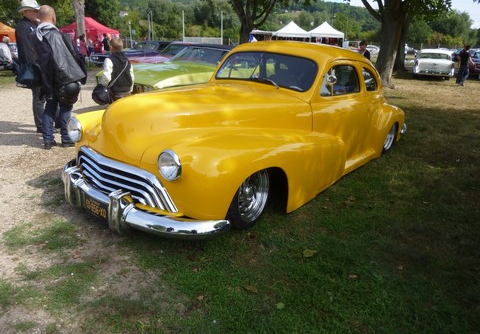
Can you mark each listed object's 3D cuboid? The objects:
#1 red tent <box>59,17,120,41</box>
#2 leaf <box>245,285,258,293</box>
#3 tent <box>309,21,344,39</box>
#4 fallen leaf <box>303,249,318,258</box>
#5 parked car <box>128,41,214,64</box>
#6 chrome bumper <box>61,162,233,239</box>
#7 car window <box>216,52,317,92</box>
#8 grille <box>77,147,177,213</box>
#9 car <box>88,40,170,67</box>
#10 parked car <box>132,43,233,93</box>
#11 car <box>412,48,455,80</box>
[{"bbox_3d":[-11.462,-9.827,26.503,3.400,3.300,3.000,12,22,28],"label":"red tent"},{"bbox_3d":[0.067,0.718,2.033,0.085,0.020,0.060,17,25,38],"label":"leaf"},{"bbox_3d":[7.247,-10.278,29.102,3.000,3.400,3.000,3,19,5],"label":"tent"},{"bbox_3d":[0.489,0.600,2.407,0.100,0.020,0.080,2,19,0],"label":"fallen leaf"},{"bbox_3d":[-1.620,-3.771,12.625,1.900,1.350,4.950,17,25,38],"label":"parked car"},{"bbox_3d":[-0.945,0.199,2.706,1.880,0.300,0.480,17,25,38],"label":"chrome bumper"},{"bbox_3d":[0.214,-1.031,3.646,1.200,0.340,0.340,17,25,38],"label":"car window"},{"bbox_3d":[-0.981,0.062,2.611,1.320,0.300,0.240,17,25,38],"label":"grille"},{"bbox_3d":[-3.819,-4.930,15.684,1.920,1.330,4.950,17,25,38],"label":"car"},{"bbox_3d":[-0.211,-1.838,7.355,1.930,1.350,5.100,17,25,38],"label":"parked car"},{"bbox_3d":[11.422,-6.014,20.123,1.950,1.530,5.150,12,22,28],"label":"car"}]

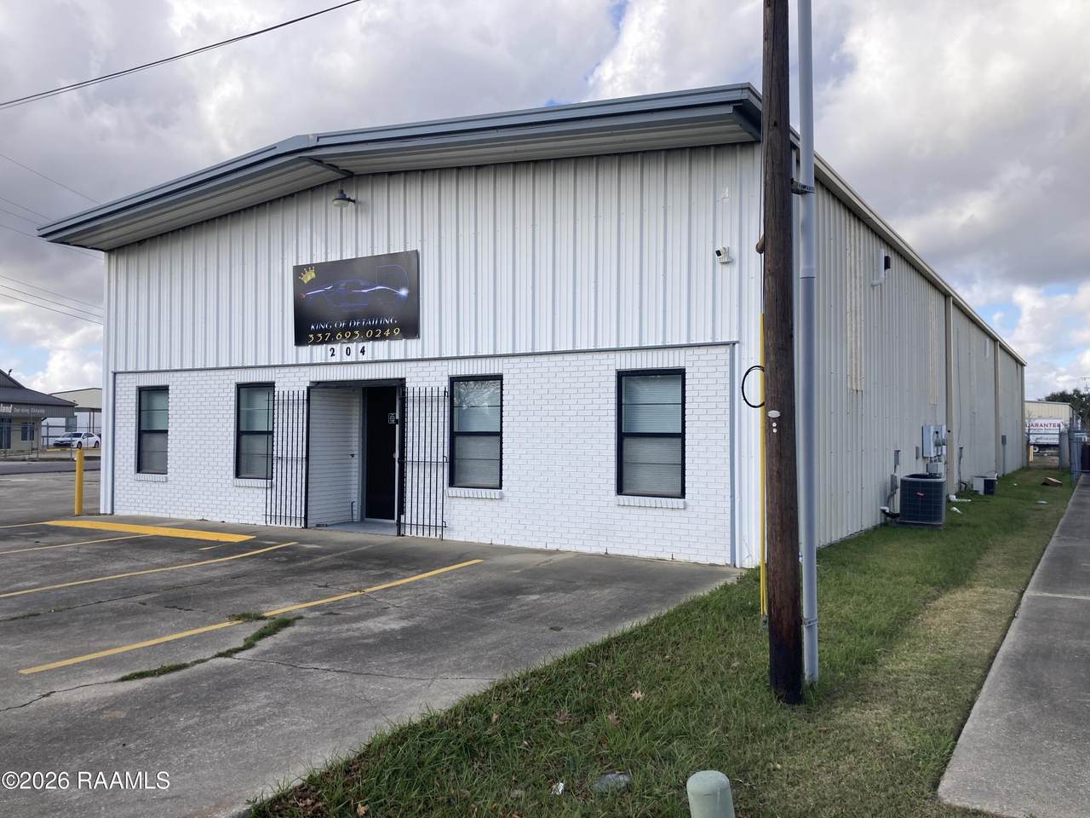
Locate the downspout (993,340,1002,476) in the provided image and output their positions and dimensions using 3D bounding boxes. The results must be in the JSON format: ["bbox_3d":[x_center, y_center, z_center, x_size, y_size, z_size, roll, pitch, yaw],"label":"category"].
[{"bbox_3d":[15.640,-0.072,30.500,0.130,4.650,0.130,-1,-2,32],"label":"downspout"}]

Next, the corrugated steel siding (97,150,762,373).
[{"bbox_3d":[-2.770,-2.070,13.020,12.100,2.750,0.080,-1,-2,31],"label":"corrugated steel siding"}]

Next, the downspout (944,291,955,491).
[{"bbox_3d":[9.450,-0.334,20.600,0.130,4.650,0.130,-1,-2,32],"label":"downspout"}]

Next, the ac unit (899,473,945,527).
[{"bbox_3d":[6.210,1.480,14.500,0.650,0.790,0.650,-1,-2,31],"label":"ac unit"}]

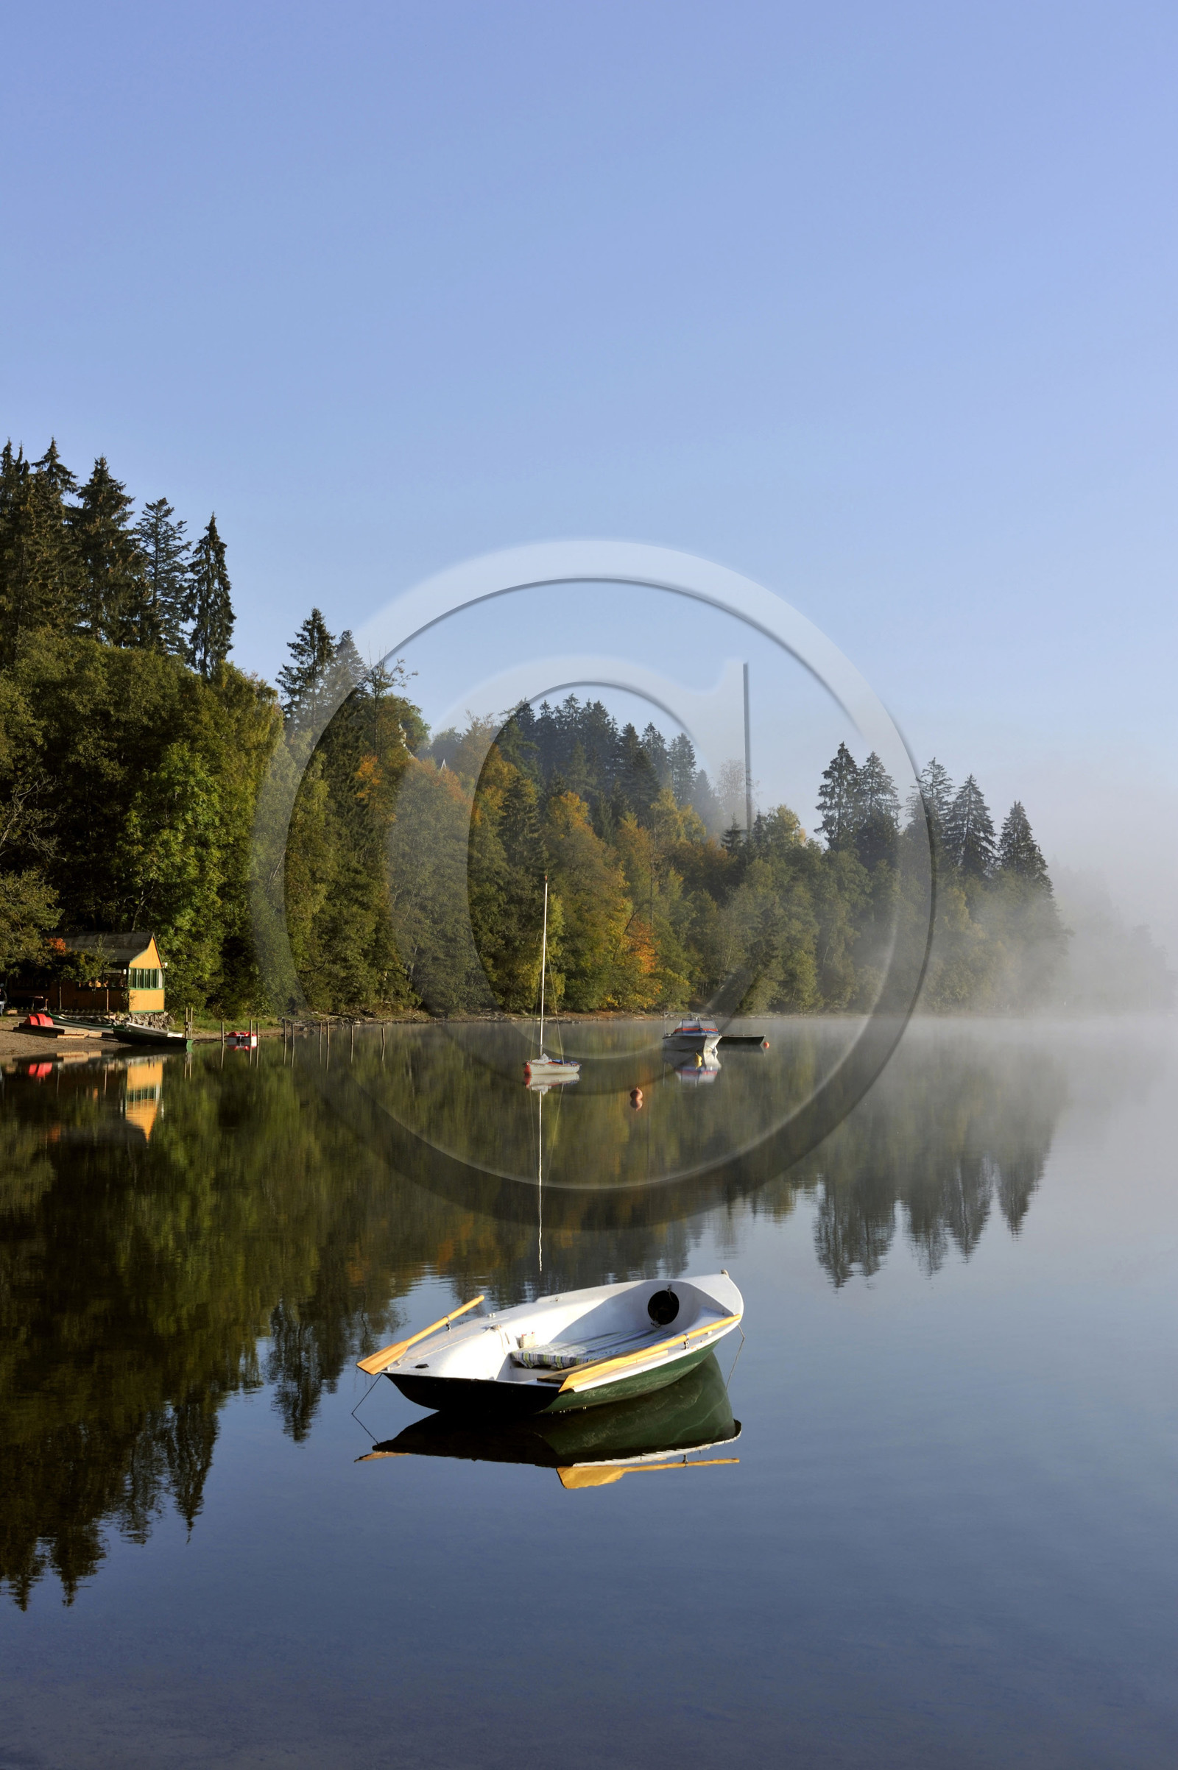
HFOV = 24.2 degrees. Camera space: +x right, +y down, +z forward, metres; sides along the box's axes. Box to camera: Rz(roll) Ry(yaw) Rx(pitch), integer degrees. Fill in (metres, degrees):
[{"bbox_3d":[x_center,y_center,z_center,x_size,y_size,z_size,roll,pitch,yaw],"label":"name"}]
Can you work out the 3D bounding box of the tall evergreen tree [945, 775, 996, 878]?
[{"bbox_3d":[55.057,-2.381,396.658,7.500,27.000,7.500,1,-2,0],"label":"tall evergreen tree"}]

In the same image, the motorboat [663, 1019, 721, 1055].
[{"bbox_3d":[4.364,6.350,115.199,2.000,1.600,4.600,1,-2,-10],"label":"motorboat"}]

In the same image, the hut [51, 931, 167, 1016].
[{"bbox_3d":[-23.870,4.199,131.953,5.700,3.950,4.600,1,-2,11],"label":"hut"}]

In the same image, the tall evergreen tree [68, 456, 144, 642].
[{"bbox_3d":[-30.836,-15.731,173.986,5.300,23.000,5.300,1,-2,0],"label":"tall evergreen tree"}]

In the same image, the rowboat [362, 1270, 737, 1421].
[{"bbox_3d":[0.111,2.783,16.541,1.530,0.570,3.680,0,-3,25],"label":"rowboat"}]

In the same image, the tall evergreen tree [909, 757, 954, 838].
[{"bbox_3d":[42.369,-2.020,340.380,7.500,27.000,7.500,1,-2,0],"label":"tall evergreen tree"}]

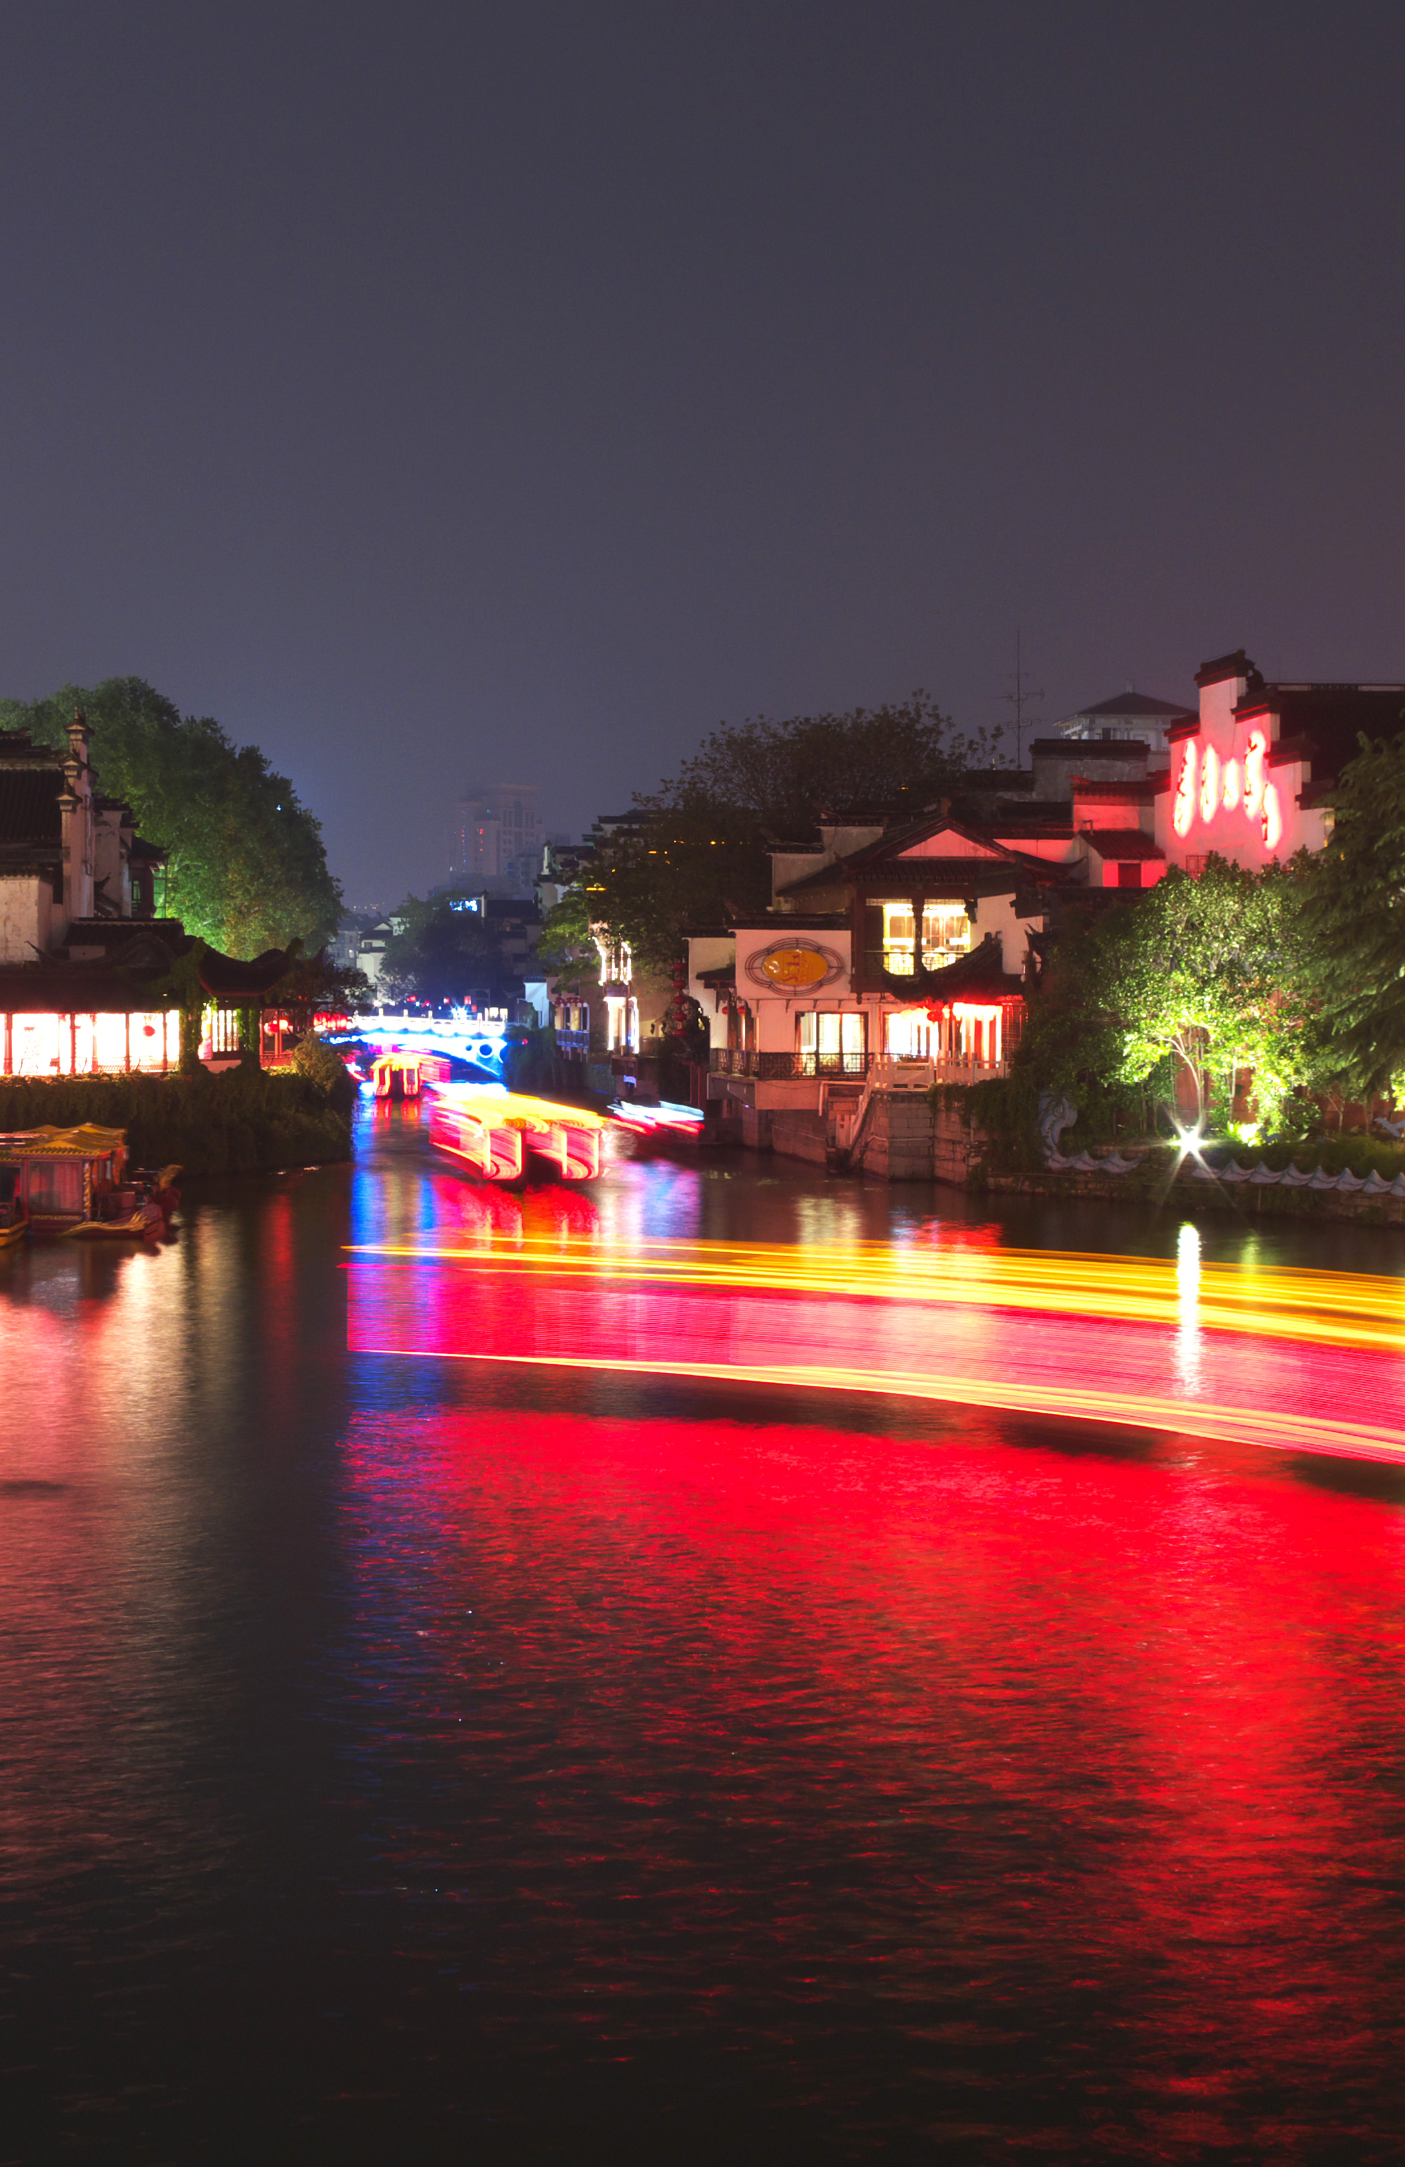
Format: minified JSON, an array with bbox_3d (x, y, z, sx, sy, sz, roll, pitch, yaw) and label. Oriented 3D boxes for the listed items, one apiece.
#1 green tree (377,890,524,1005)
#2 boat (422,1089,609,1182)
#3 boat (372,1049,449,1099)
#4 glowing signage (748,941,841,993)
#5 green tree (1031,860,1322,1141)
[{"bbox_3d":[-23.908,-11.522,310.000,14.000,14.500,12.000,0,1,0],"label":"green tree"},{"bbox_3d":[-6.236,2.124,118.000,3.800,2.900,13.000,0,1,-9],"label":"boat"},{"bbox_3d":[-22.348,-0.537,245.000,3.700,3.000,12.000,0,1,4],"label":"boat"},{"bbox_3d":[3.890,-4.913,138.000,4.000,2.200,0.250,0,1,2],"label":"glowing signage"},{"bbox_3d":[15.624,-2.888,107.000,9.700,9.200,8.800,0,1,0],"label":"green tree"}]

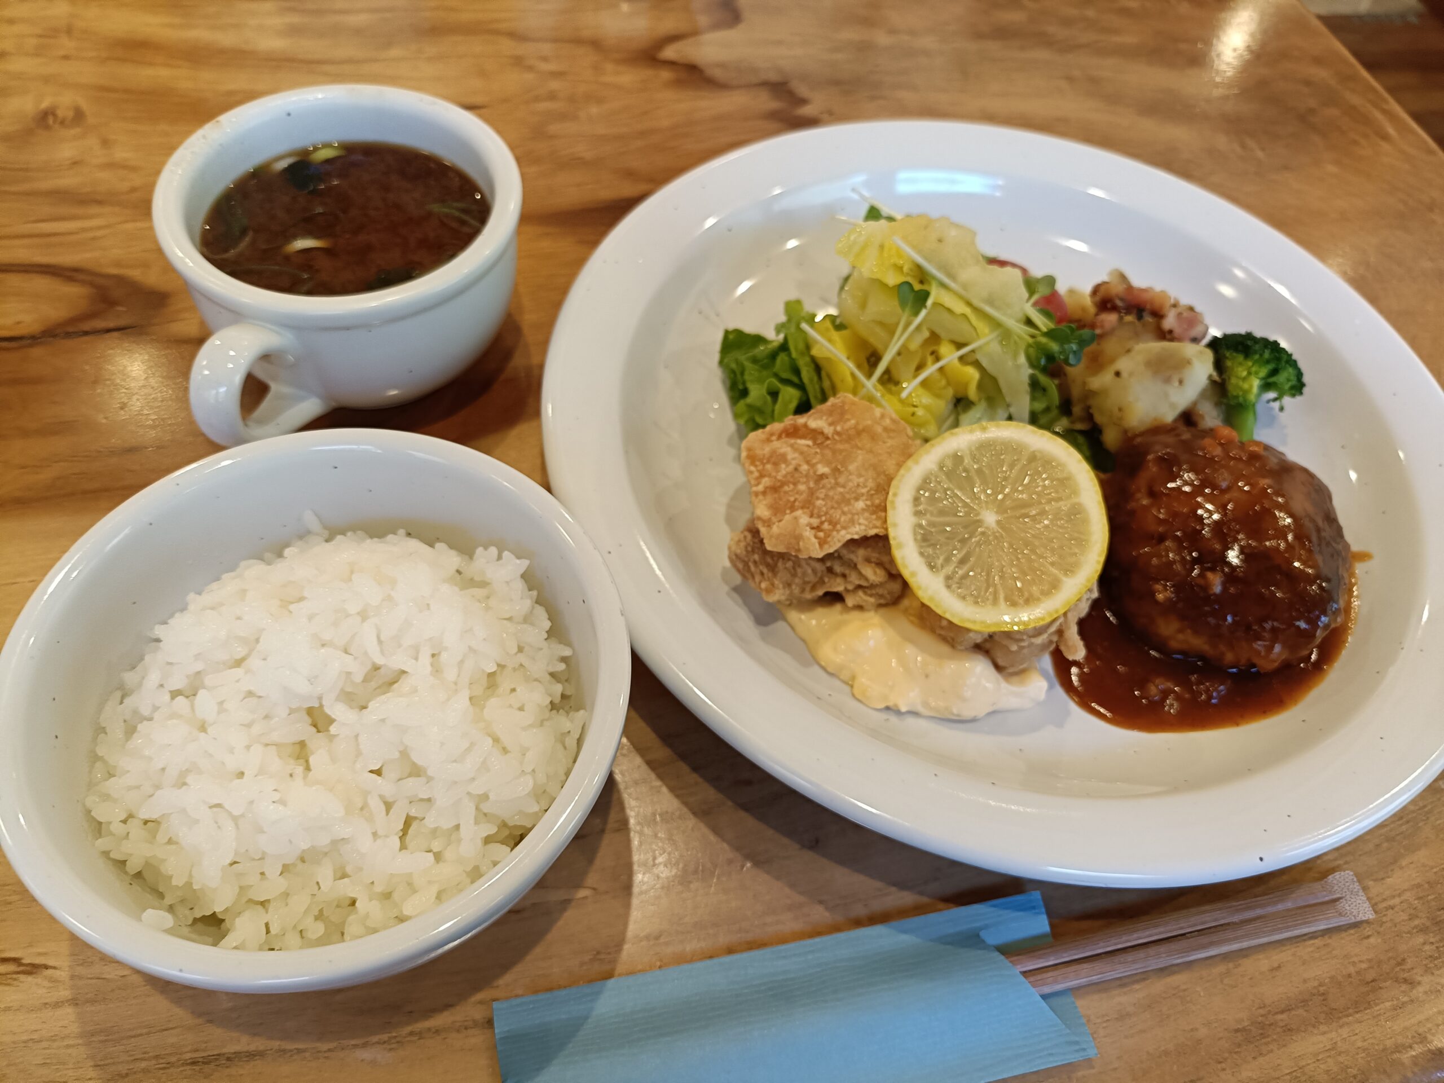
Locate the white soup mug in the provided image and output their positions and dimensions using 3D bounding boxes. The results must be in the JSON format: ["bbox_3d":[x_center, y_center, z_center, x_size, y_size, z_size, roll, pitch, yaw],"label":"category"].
[{"bbox_3d":[-0.118,-0.078,0.325,0.103,0.060,0.126,20,56,6],"label":"white soup mug"}]

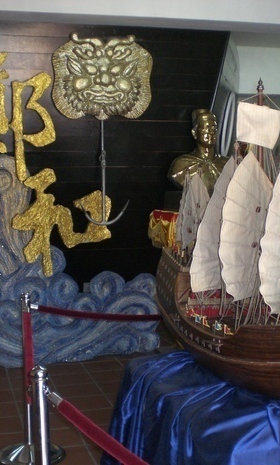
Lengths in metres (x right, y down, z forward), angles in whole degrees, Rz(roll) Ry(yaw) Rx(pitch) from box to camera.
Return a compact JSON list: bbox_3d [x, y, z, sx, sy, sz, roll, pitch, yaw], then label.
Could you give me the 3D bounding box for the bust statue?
[{"bbox_3d":[0.641,-0.841,6.980,0.660,0.865,0.400,-2,4,-19],"label":"bust statue"}]

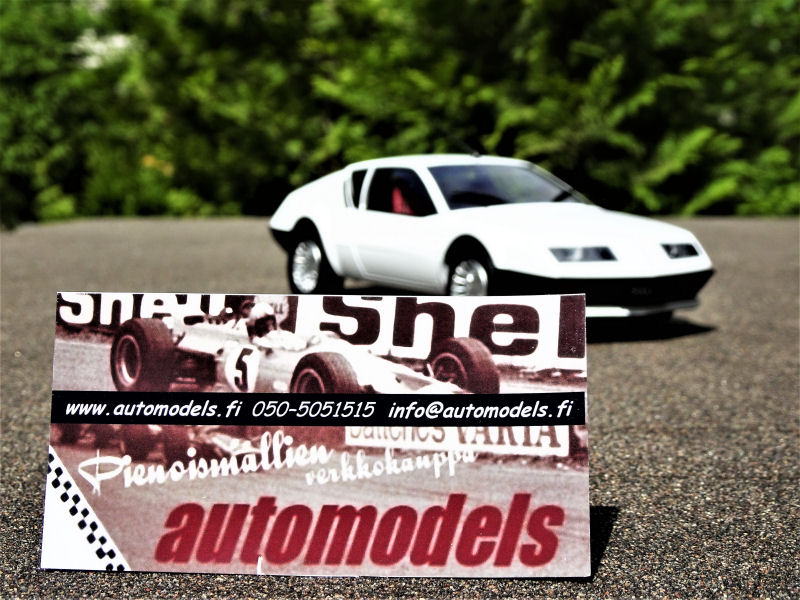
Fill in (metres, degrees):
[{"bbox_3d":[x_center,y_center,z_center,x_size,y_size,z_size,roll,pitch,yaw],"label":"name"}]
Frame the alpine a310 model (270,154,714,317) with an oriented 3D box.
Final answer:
[{"bbox_3d":[0.030,-0.028,0.608,0.091,0.066,0.235,-3,7,-32],"label":"alpine a310 model"}]

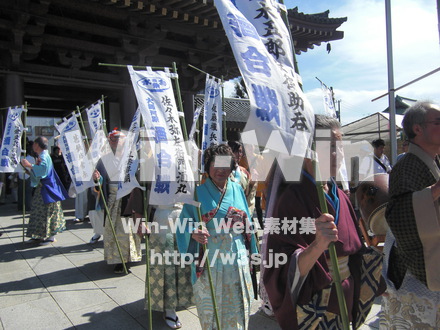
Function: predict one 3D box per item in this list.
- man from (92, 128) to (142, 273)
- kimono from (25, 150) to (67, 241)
[{"bbox_3d":[-1.204,0.405,4.180,0.540,1.640,0.460,0,3,-9],"label":"man"},{"bbox_3d":[-2.731,0.472,5.563,0.600,1.360,0.550,0,3,-6],"label":"kimono"}]

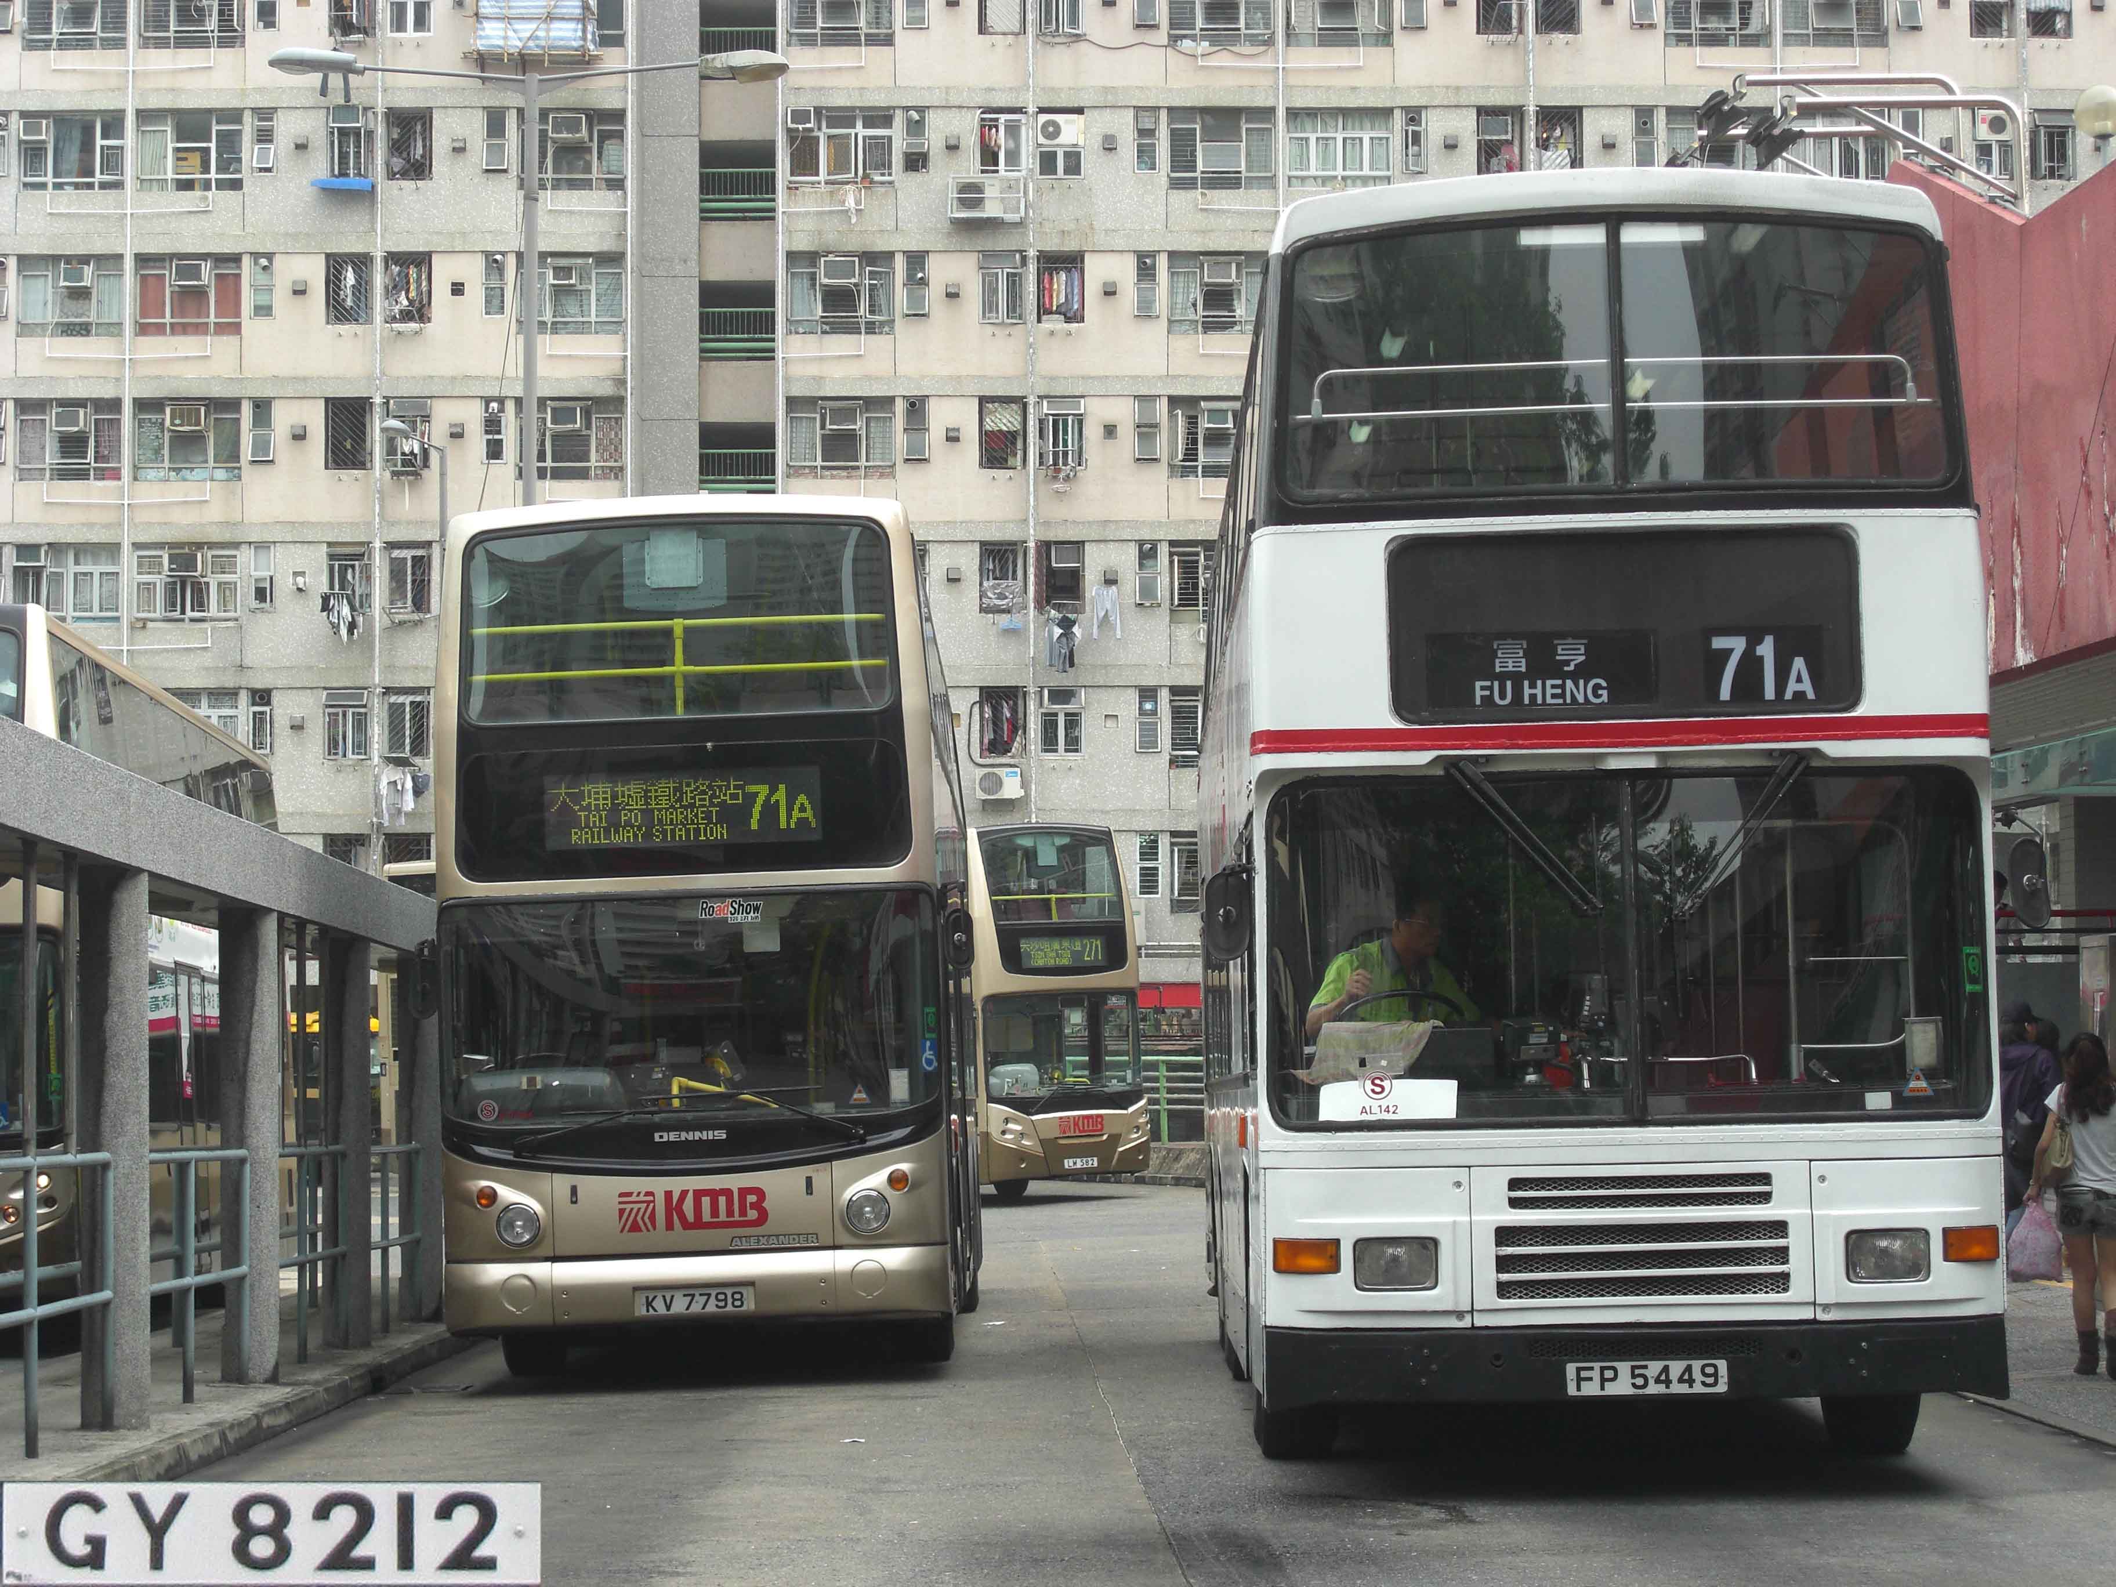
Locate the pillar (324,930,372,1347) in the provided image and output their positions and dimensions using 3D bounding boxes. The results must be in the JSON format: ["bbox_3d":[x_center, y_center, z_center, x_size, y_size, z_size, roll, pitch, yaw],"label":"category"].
[{"bbox_3d":[-3.673,1.800,25.300,0.260,2.140,0.260,0,-4,-1],"label":"pillar"}]

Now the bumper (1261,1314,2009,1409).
[{"bbox_3d":[1.955,1.922,16.530,2.500,0.280,0.250,-1,-4,2],"label":"bumper"}]

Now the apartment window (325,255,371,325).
[{"bbox_3d":[-13.160,-9.330,90.638,0.867,1.301,0.150,0,-4,0],"label":"apartment window"}]

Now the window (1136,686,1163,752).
[{"bbox_3d":[1.680,-1.360,90.383,0.489,1.165,0.150,0,-4,0],"label":"window"}]

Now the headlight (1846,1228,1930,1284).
[{"bbox_3d":[2.754,1.534,16.230,0.279,0.182,0.120,-1,-4,1],"label":"headlight"}]

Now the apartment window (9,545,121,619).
[{"bbox_3d":[-18.366,-3.915,90.473,2.082,1.382,0.180,0,-3,0],"label":"apartment window"}]

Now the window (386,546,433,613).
[{"bbox_3d":[-12.003,-3.947,90.520,0.872,1.261,0.150,0,-4,0],"label":"window"}]

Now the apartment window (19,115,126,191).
[{"bbox_3d":[-18.321,-11.912,90.933,2.000,1.427,0.180,0,-3,0],"label":"apartment window"}]

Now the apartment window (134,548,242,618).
[{"bbox_3d":[-16.220,-3.934,91.091,2.017,1.476,0.200,0,-4,0],"label":"apartment window"}]

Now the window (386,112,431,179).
[{"bbox_3d":[-12.068,-12.068,91.069,0.862,1.339,0.150,0,-4,0],"label":"window"}]

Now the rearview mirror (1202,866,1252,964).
[{"bbox_3d":[0.564,0.404,16.250,0.165,0.325,0.110,-2,-4,9],"label":"rearview mirror"}]

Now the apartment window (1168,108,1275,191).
[{"bbox_3d":[3.067,-12.074,91.639,2.014,1.579,0.200,0,-4,0],"label":"apartment window"}]

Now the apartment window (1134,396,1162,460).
[{"bbox_3d":[1.664,-6.749,90.747,0.506,1.205,0.150,0,-4,0],"label":"apartment window"}]

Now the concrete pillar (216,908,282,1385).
[{"bbox_3d":[-3.668,1.602,22.200,0.260,2.150,0.260,0,-4,-1],"label":"concrete pillar"}]

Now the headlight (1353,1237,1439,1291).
[{"bbox_3d":[1.123,1.566,16.250,0.285,0.176,0.120,-1,-4,1],"label":"headlight"}]

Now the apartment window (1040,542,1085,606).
[{"bbox_3d":[0.069,-4.026,91.092,0.878,1.352,0.200,0,-4,0],"label":"apartment window"}]

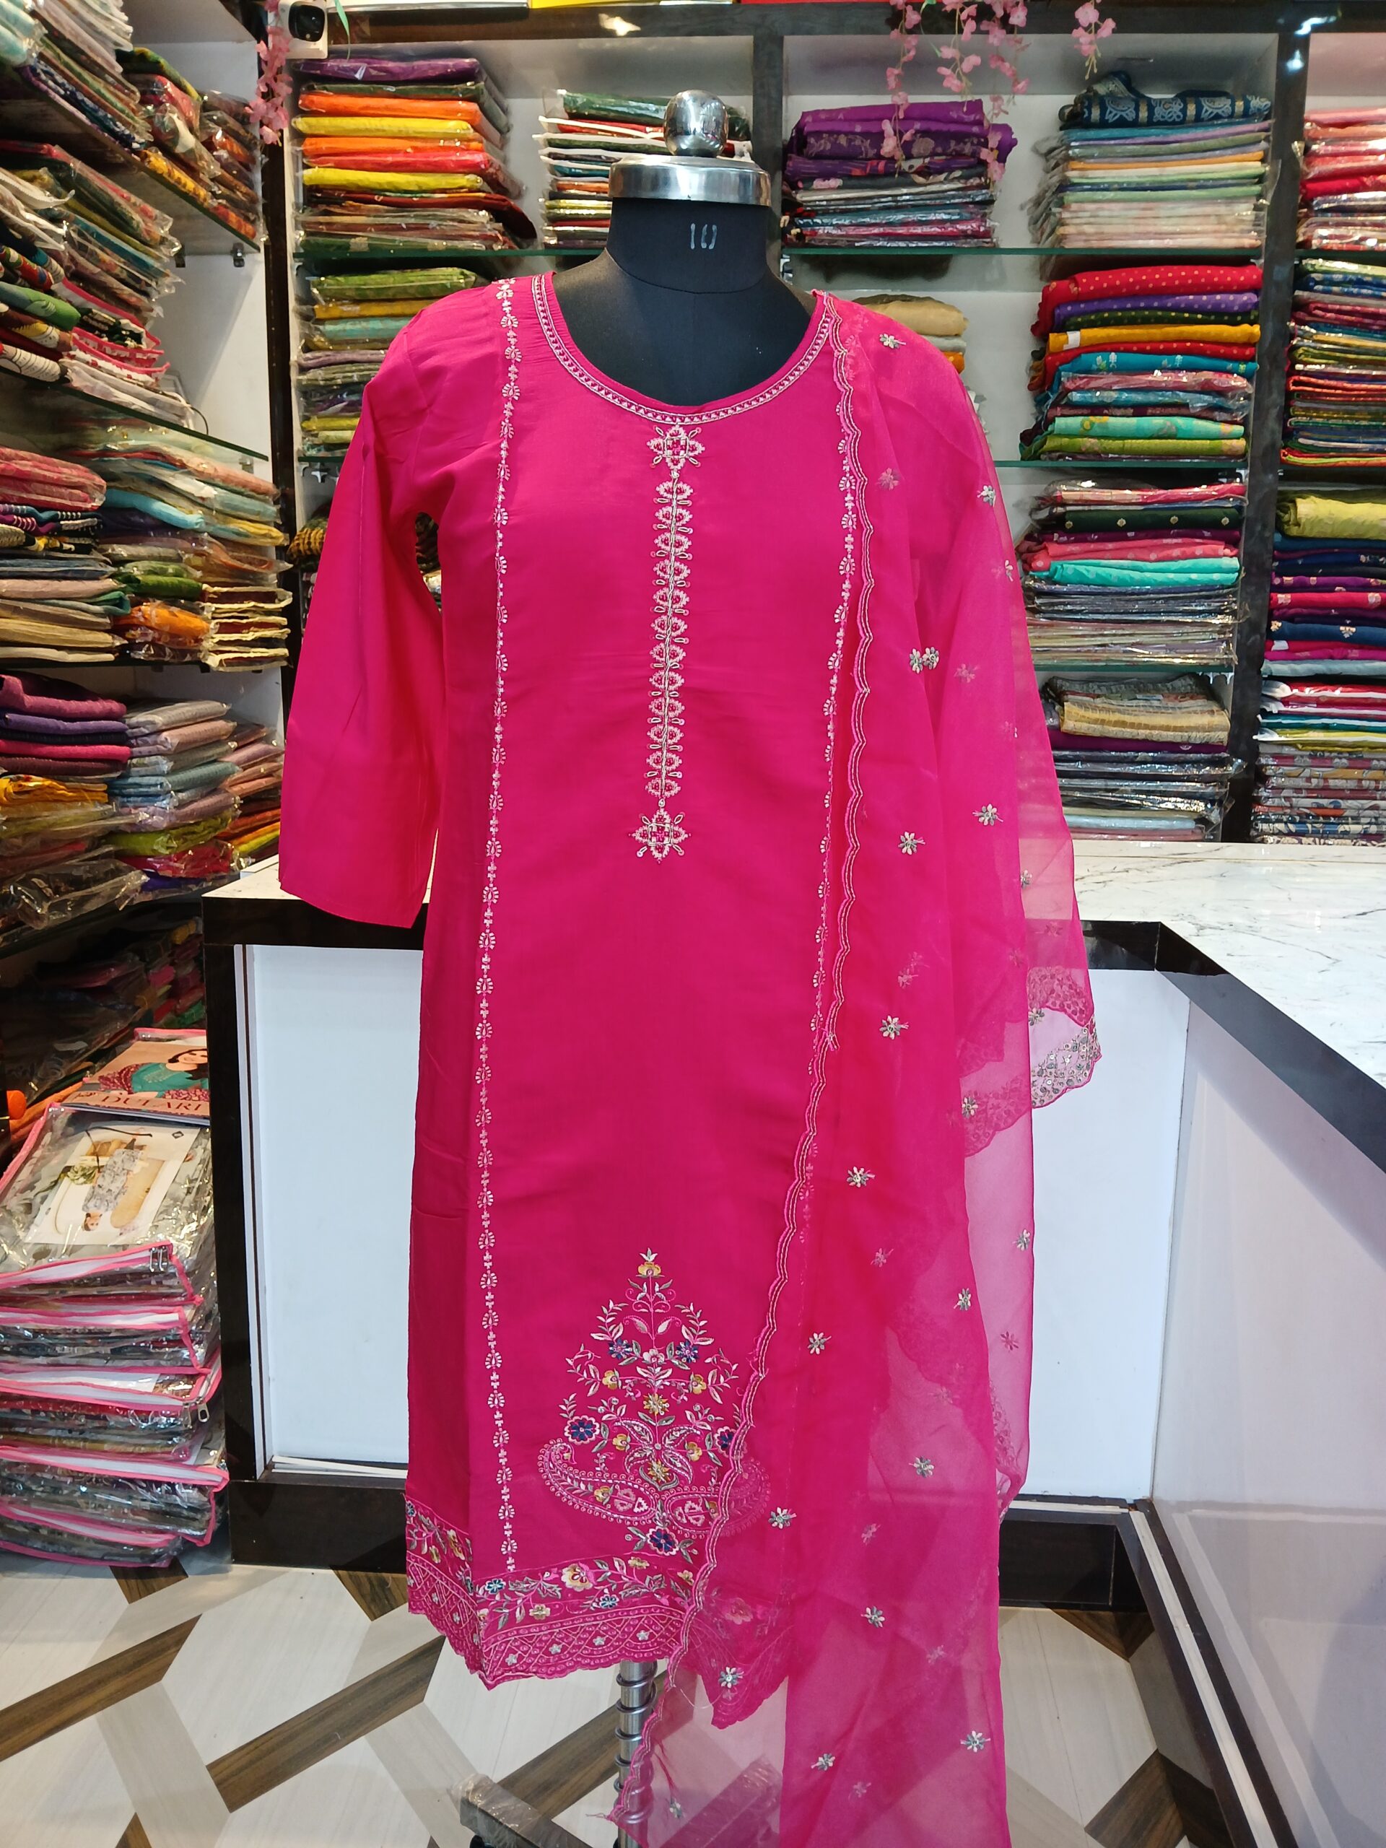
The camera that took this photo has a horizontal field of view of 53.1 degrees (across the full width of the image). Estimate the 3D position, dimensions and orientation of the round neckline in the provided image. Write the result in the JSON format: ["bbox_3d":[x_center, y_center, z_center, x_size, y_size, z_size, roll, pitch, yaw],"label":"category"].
[{"bbox_3d":[-0.007,-0.420,1.015,0.215,0.122,0.110,1,9,0],"label":"round neckline"}]

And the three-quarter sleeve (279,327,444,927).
[{"bbox_3d":[-0.258,-0.226,1.080,0.125,0.450,0.120,6,9,-1],"label":"three-quarter sleeve"}]

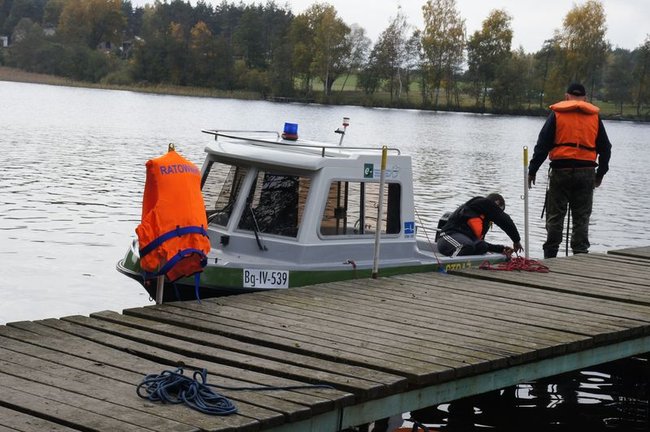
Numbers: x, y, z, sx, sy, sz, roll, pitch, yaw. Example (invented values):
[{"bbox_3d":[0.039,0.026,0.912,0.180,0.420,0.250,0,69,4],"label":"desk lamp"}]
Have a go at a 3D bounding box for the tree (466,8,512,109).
[{"bbox_3d":[24.501,-23.459,180.000,6.900,14.900,6.900,3,6,0],"label":"tree"}]

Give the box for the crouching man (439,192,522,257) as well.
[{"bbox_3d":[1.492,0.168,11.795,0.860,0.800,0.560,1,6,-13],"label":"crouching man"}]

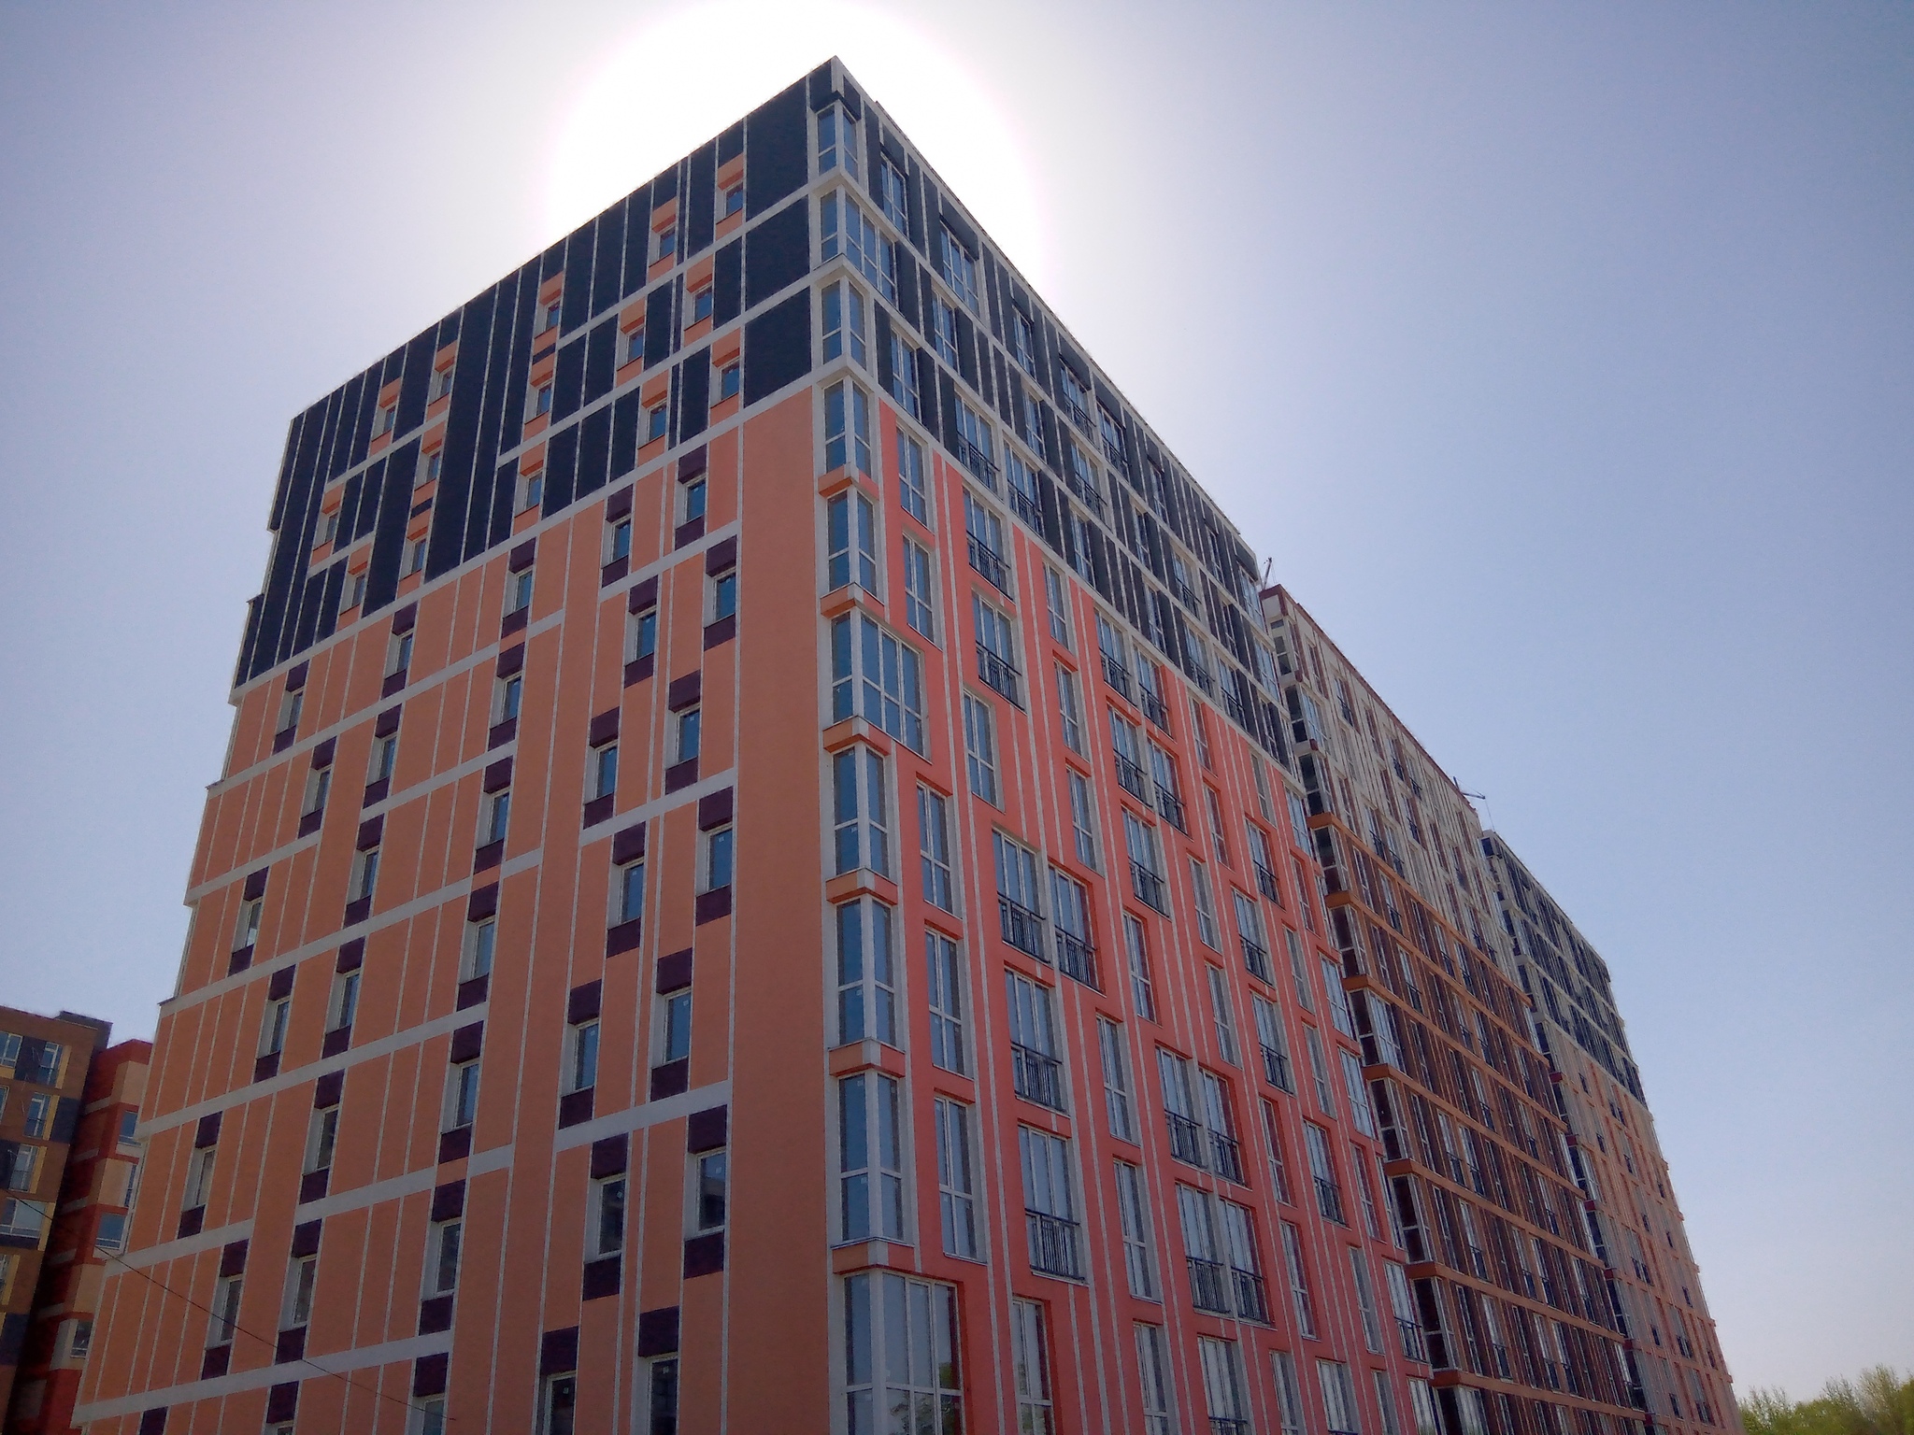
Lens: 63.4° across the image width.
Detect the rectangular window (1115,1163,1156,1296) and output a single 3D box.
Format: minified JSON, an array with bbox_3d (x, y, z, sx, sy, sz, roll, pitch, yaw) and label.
[{"bbox_3d":[3.382,10.048,30.227,0.120,2.542,1.179,-22,-37,26],"label":"rectangular window"}]

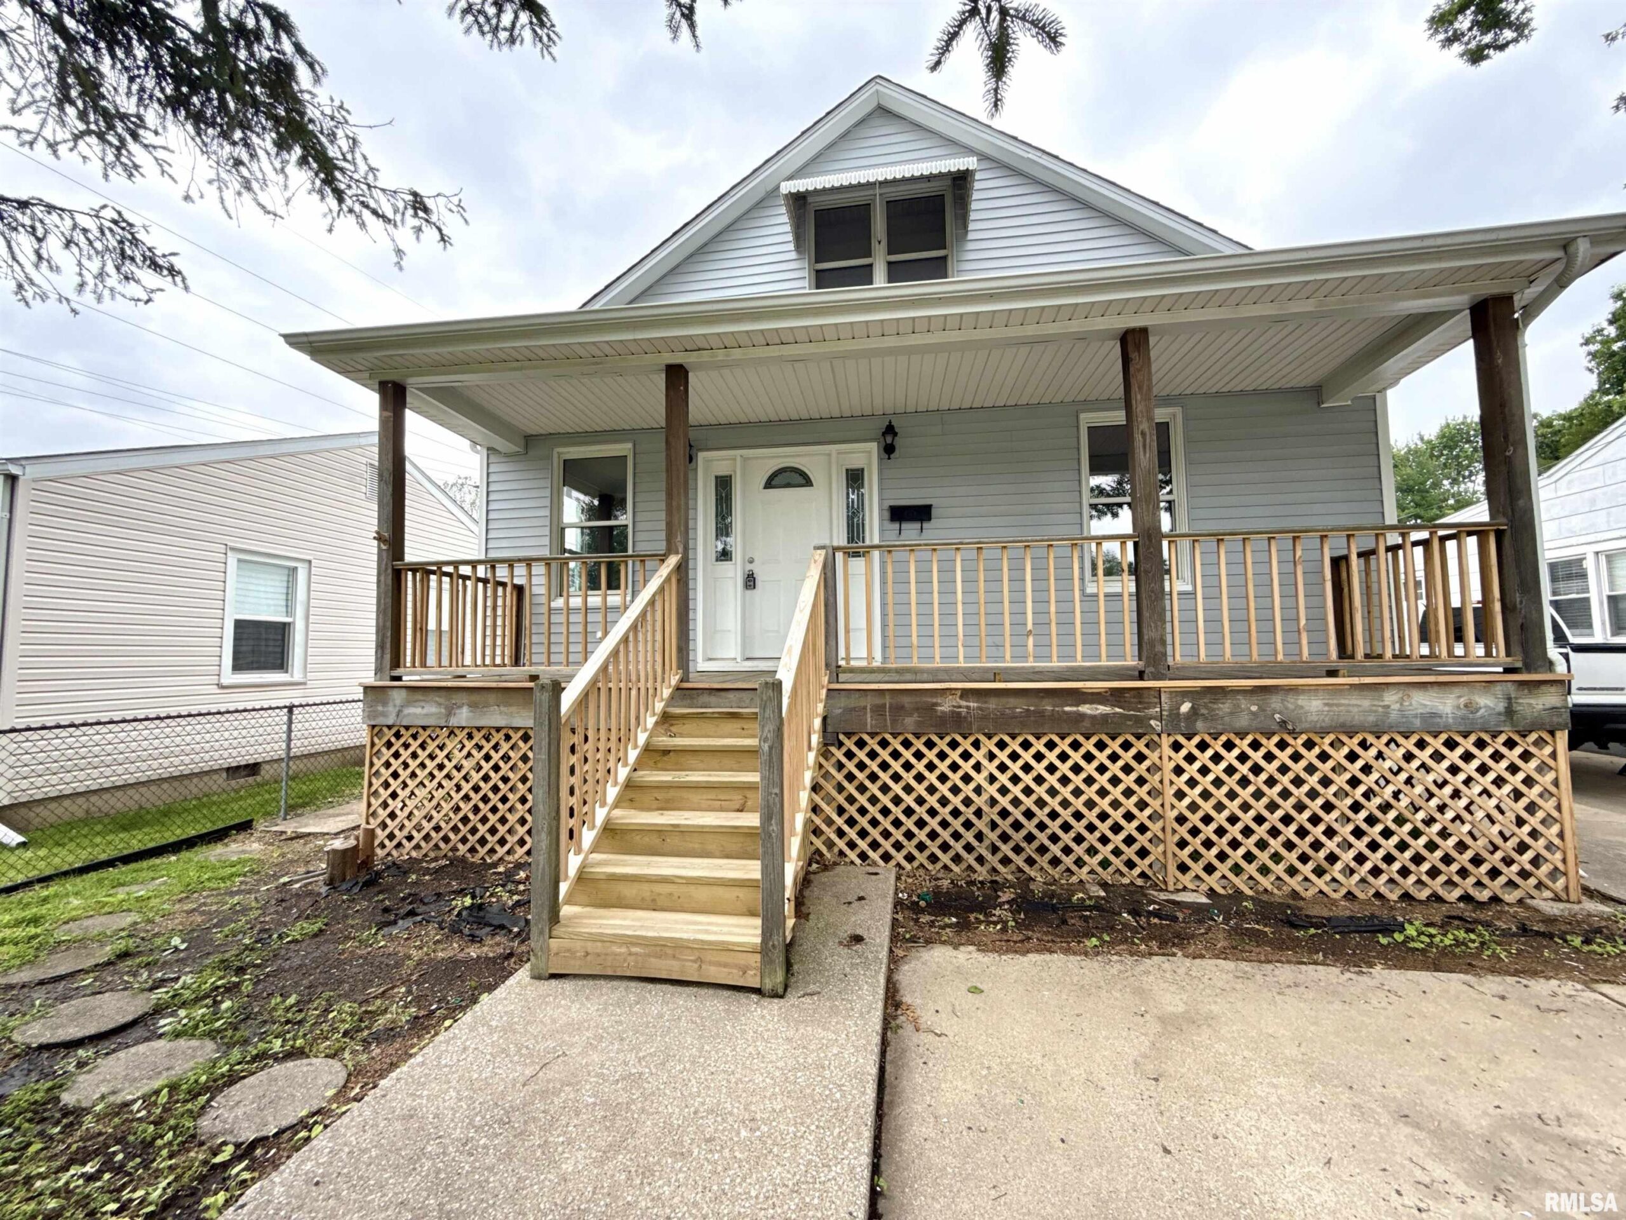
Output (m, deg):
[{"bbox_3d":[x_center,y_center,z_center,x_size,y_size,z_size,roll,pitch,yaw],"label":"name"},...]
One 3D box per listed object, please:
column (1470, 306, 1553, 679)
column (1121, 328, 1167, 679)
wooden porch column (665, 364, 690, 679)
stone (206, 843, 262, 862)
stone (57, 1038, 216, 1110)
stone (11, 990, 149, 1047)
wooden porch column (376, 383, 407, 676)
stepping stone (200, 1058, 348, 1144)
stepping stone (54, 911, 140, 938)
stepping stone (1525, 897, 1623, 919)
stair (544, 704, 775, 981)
[{"bbox_3d":[4.498,-0.822,4.254,0.140,2.419,0.140,-1,-4,8],"label":"column"},{"bbox_3d":[2.282,-0.741,4.547,0.140,2.423,0.140,-1,-4,8],"label":"column"},{"bbox_3d":[-1.022,-0.659,4.986,0.140,2.399,0.140,-1,-4,8],"label":"wooden porch column"},{"bbox_3d":[-4.451,1.885,5.017,0.400,0.050,0.400,-1,-4,8],"label":"stone"},{"bbox_3d":[-2.420,1.682,2.374,0.395,0.050,0.395,-1,-4,8],"label":"stone"},{"bbox_3d":[-2.969,1.692,2.704,0.410,0.050,0.410,-1,-4,8],"label":"stone"},{"bbox_3d":[-3.400,-0.638,5.305,0.140,2.410,0.140,-1,-4,8],"label":"wooden porch column"},{"bbox_3d":[-1.789,1.645,2.191,0.404,0.050,0.404,-1,-4,8],"label":"stepping stone"},{"bbox_3d":[-4.028,1.801,3.702,0.390,0.050,0.390,-1,-4,8],"label":"stepping stone"},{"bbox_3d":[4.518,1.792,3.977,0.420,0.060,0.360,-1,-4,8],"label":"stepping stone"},{"bbox_3d":[-0.562,1.169,3.832,1.080,1.120,1.720,-1,-4,8],"label":"stair"}]

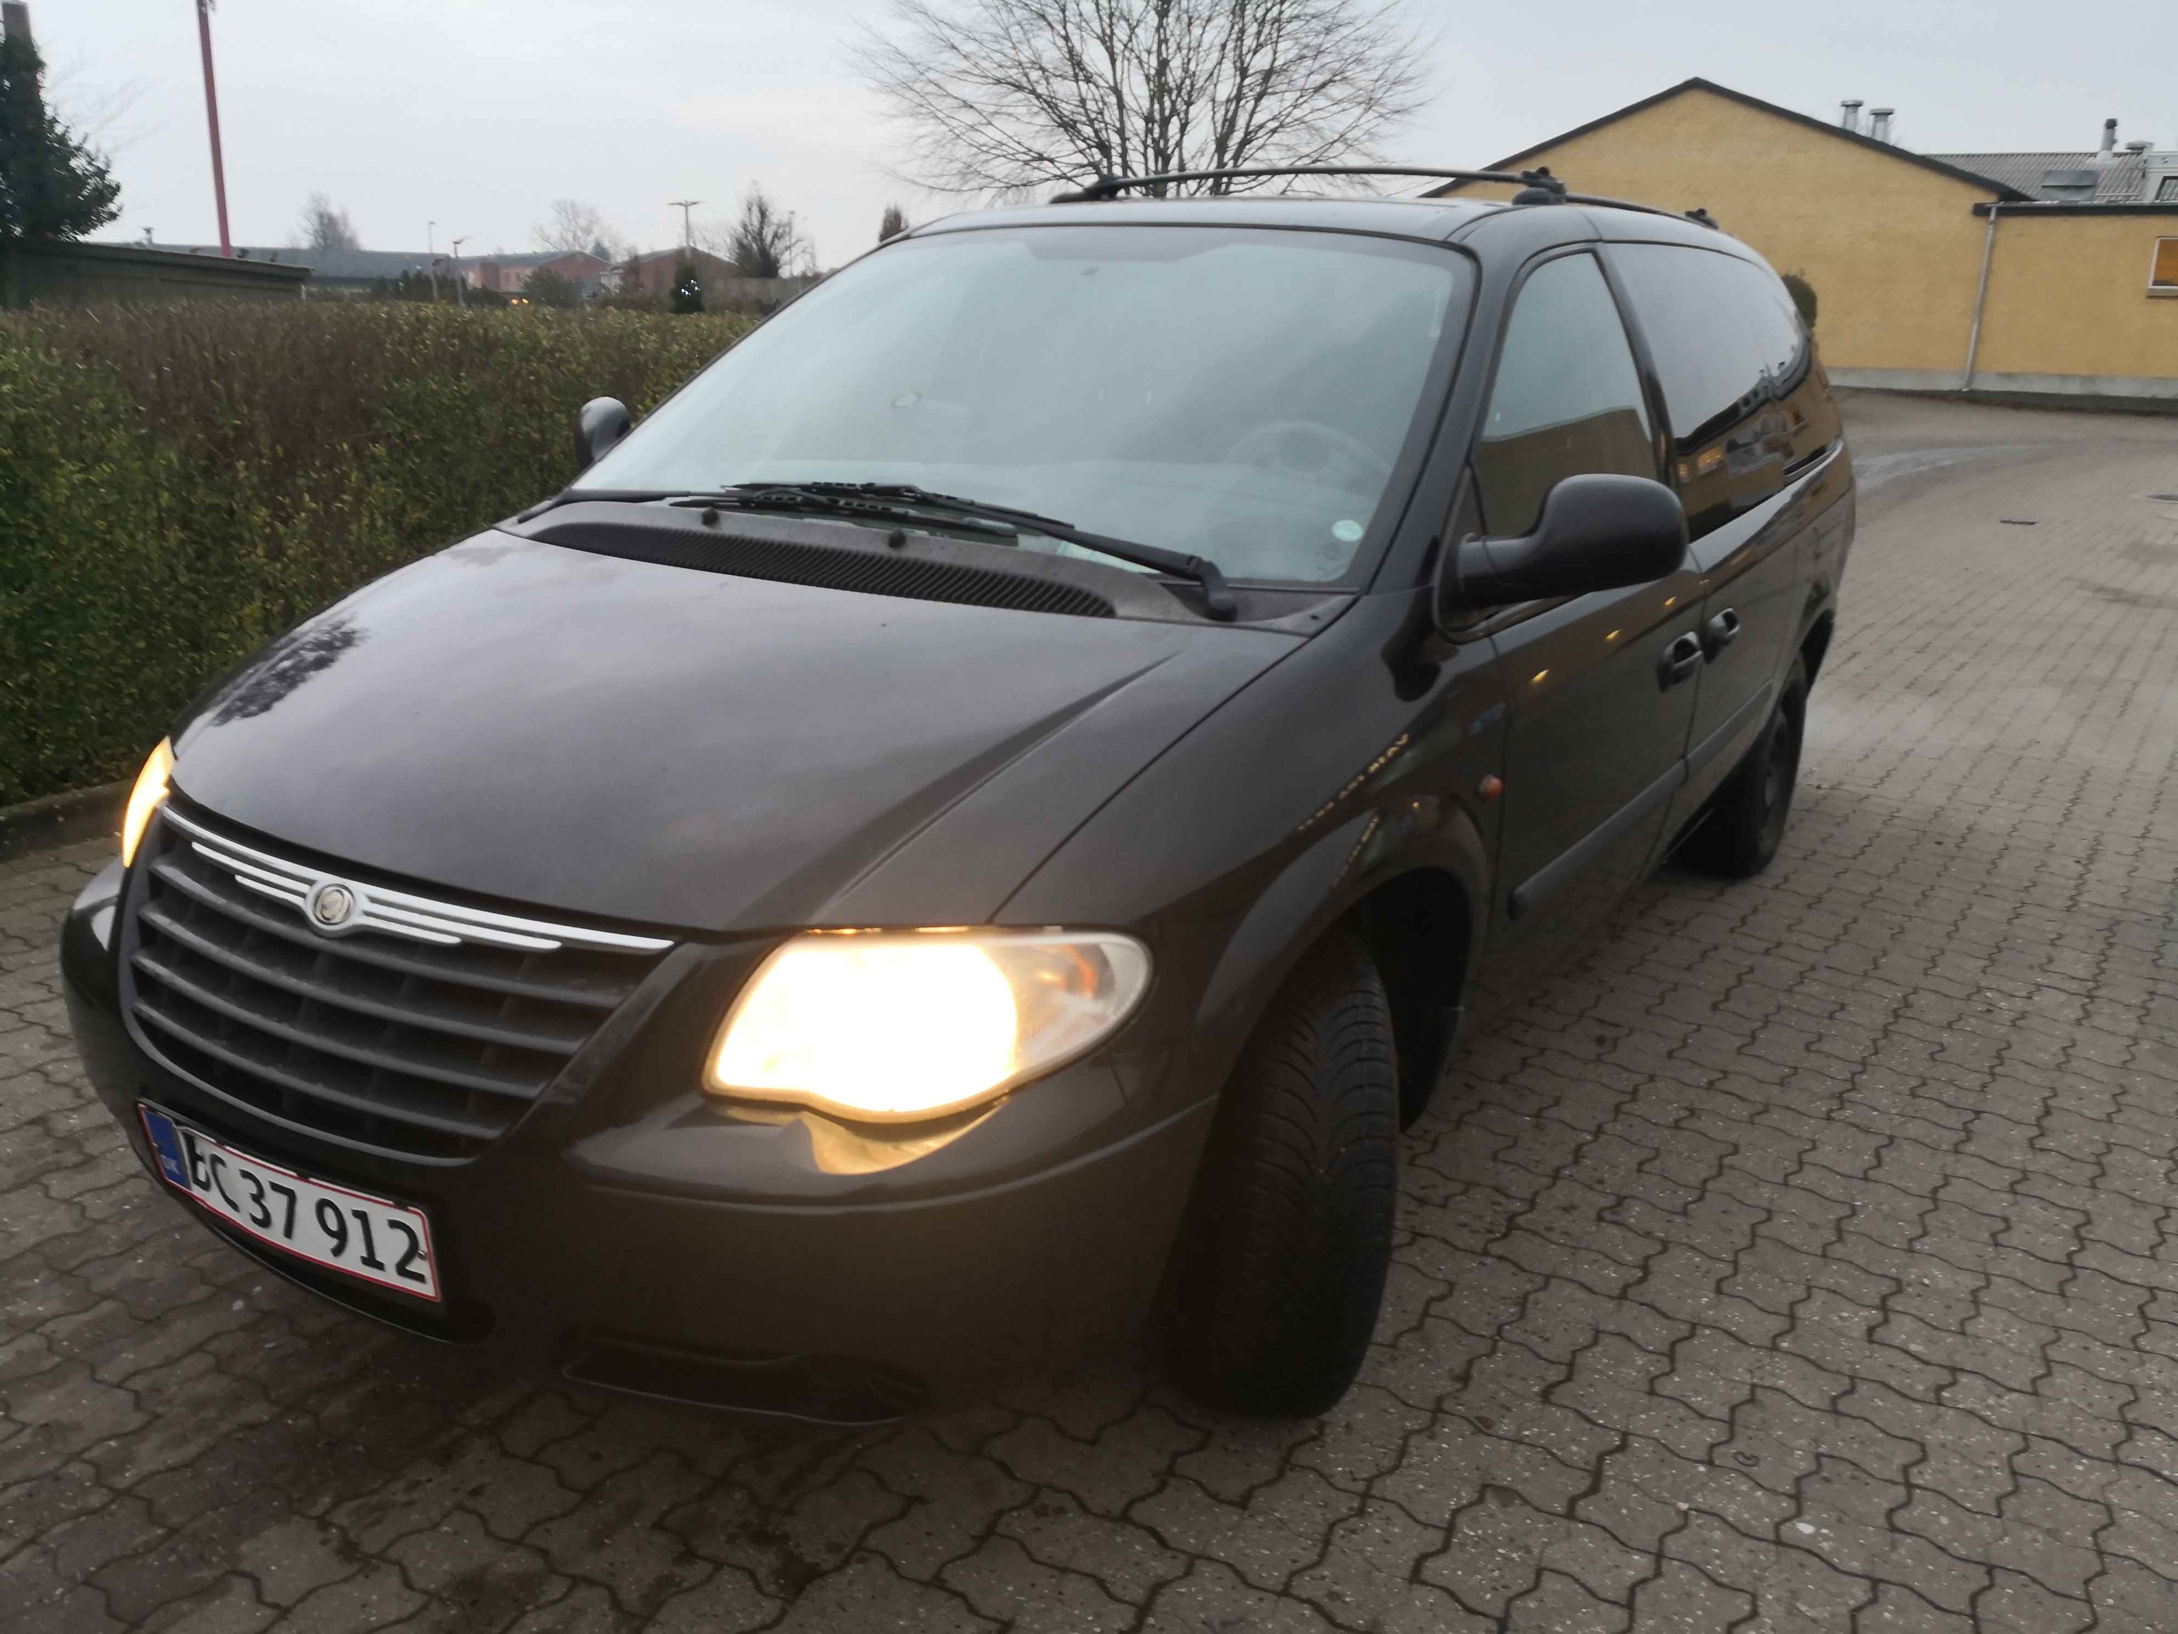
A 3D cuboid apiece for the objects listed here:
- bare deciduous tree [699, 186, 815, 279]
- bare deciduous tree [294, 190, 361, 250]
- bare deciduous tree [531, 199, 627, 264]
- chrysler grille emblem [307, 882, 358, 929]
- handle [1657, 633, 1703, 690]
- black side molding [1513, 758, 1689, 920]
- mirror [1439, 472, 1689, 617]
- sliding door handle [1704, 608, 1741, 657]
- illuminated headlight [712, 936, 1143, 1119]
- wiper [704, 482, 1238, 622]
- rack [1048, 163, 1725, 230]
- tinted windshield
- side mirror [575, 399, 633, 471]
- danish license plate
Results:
[{"bbox_3d":[-14.237,-24.396,72.706,4.600,4.900,4.600,-1,16,-11],"label":"bare deciduous tree"},{"bbox_3d":[-64.549,-48.628,143.853,6.000,9.000,6.000,-5,17,-23],"label":"bare deciduous tree"},{"bbox_3d":[-24.201,-25.494,80.675,4.700,7.900,4.700,-3,16,-16],"label":"bare deciduous tree"},{"bbox_3d":[-0.855,0.100,1.922,0.063,0.062,0.018,11,-7,29],"label":"chrysler grille emblem"},{"bbox_3d":[1.147,-0.300,3.314,0.055,0.090,0.220,11,18,29],"label":"handle"},{"bbox_3d":[0.913,0.024,2.977,0.028,0.060,1.060,10,17,28],"label":"black side molding"},{"bbox_3d":[0.685,-0.382,2.408,0.290,0.205,0.190,11,18,30],"label":"mirror"},{"bbox_3d":[1.292,-0.363,3.444,0.060,0.075,0.190,11,18,30],"label":"sliding door handle"},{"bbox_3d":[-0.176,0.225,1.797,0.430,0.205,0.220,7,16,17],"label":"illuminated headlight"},{"bbox_3d":[-0.192,-0.410,2.491,0.910,0.090,0.090,17,21,30],"label":"wiper"},{"bbox_3d":[0.849,-1.530,4.331,1.190,0.120,2.050,11,18,30],"label":"rack"},{"bbox_3d":[-0.141,-0.756,2.872,1.570,0.150,1.000,11,49,30],"label":"tinted windshield"},{"bbox_3d":[-0.951,-0.755,3.485,0.270,0.195,0.145,11,18,29],"label":"side mirror"},{"bbox_3d":[-0.922,0.438,1.941,0.504,0.120,0.025,11,26,29],"label":"danish license plate"}]

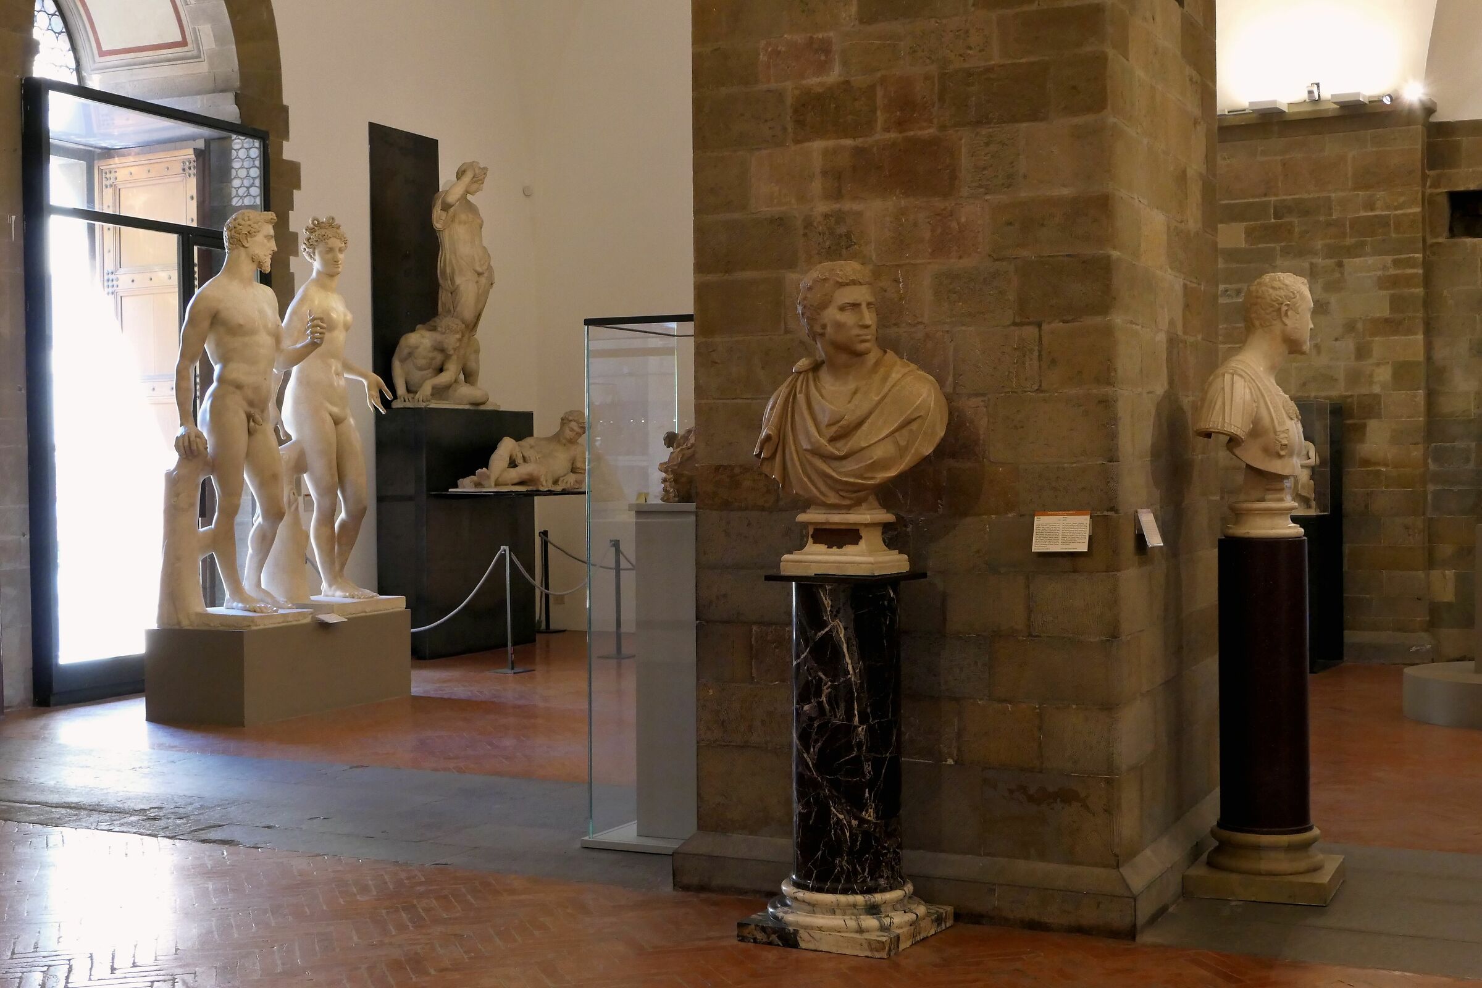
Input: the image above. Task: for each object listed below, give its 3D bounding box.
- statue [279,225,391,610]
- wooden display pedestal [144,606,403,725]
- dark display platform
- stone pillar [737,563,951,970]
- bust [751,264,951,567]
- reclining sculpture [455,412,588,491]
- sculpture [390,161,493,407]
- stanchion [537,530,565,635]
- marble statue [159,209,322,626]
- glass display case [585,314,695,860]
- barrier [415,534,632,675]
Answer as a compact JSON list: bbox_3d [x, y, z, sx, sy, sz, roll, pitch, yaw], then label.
[{"bbox_3d":[-2.449,-0.467,11.992,0.570,2.351,0.630,0,2,30],"label":"statue"},{"bbox_3d":[-2.629,0.973,11.633,0.640,0.515,1.515,0,1,25],"label":"wooden display pedestal"},{"bbox_3d":[-2.110,0.259,14.938,0.430,1.780,1.450,0,1,25],"label":"dark display platform"},{"bbox_3d":[0.322,0.789,6.143,0.485,1.097,0.485,0,2,27],"label":"stone pillar"},{"bbox_3d":[0.314,-0.232,6.119,0.590,0.946,0.360,0,2,27],"label":"bust"},{"bbox_3d":[-1.617,-0.318,14.776,0.480,0.585,1.250,0,2,27],"label":"reclining sculpture"},{"bbox_3d":[-2.172,-1.530,14.738,0.450,1.807,0.820,0,2,27],"label":"sculpture"},{"bbox_3d":[-1.515,0.704,16.141,0.220,0.824,0.220,0,1,25],"label":"stanchion"},{"bbox_3d":[-2.768,-0.426,11.258,0.600,2.309,0.660,0,2,28],"label":"marble statue"},{"bbox_3d":[-0.129,0.330,7.684,0.650,1.950,0.820,0,1,25],"label":"glass display case"},{"bbox_3d":[-1.544,0.755,13.871,1.600,0.830,0.800,-1,1,-15],"label":"barrier"}]

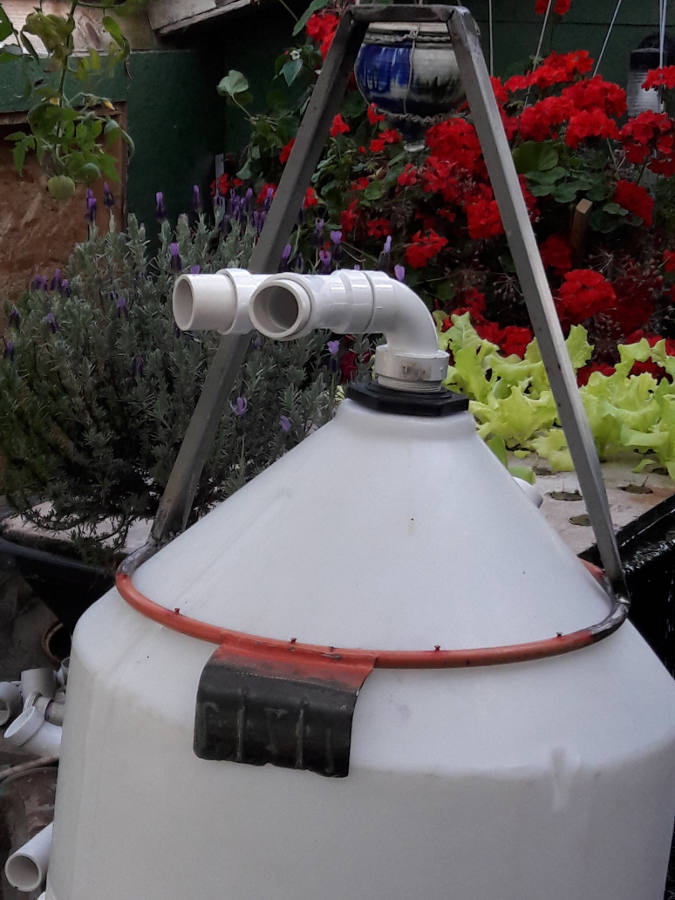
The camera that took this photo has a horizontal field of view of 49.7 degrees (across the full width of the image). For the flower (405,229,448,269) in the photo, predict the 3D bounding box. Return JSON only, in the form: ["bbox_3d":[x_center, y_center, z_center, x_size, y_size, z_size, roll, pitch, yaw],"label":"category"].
[{"bbox_3d":[0.169,-0.382,1.380,0.082,0.073,0.068,1,11,6],"label":"flower"}]

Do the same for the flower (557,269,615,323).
[{"bbox_3d":[0.470,-0.293,1.380,0.108,0.098,0.090,2,11,9],"label":"flower"}]

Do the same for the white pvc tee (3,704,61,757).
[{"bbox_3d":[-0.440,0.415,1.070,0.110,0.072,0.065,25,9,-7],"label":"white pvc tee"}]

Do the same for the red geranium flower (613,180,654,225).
[{"bbox_3d":[0.594,-0.496,1.460,0.085,0.085,0.075,2,11,11],"label":"red geranium flower"}]

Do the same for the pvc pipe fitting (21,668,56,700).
[{"bbox_3d":[-0.466,0.365,1.130,0.053,0.056,0.053,-4,-6,6],"label":"pvc pipe fitting"}]

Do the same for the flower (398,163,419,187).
[{"bbox_3d":[0.142,-0.552,1.460,0.042,0.046,0.038,1,11,6],"label":"flower"}]

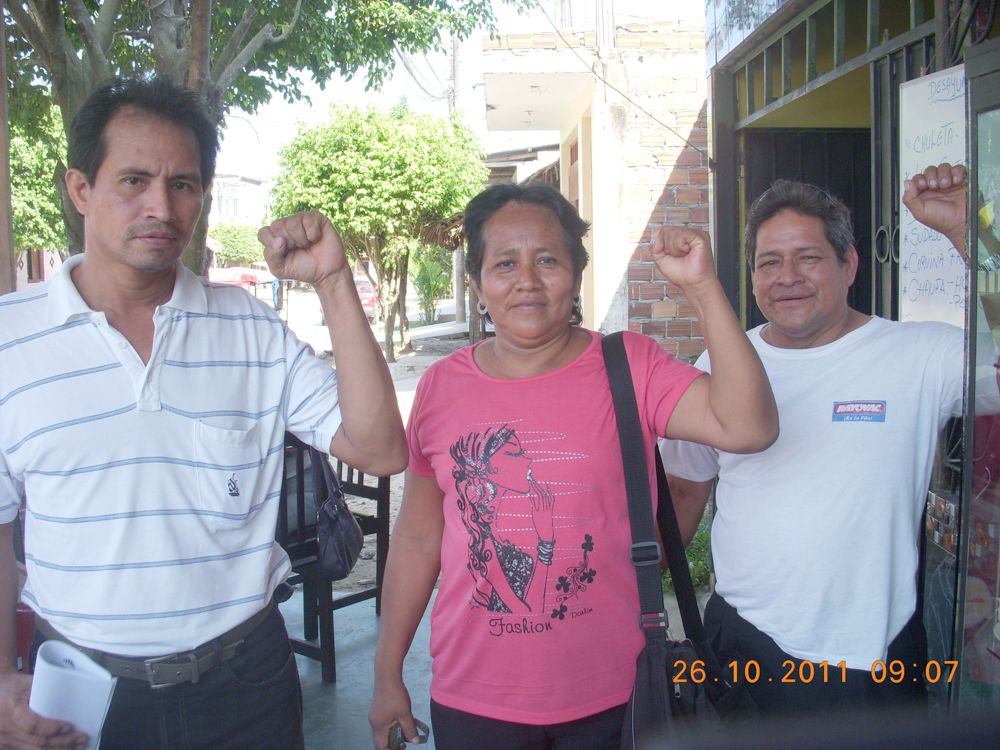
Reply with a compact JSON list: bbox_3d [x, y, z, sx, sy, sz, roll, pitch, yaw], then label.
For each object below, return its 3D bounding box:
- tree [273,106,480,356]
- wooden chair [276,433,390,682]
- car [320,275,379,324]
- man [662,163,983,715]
[{"bbox_3d":[-2.200,-2.496,19.451,3.600,4.500,3.400,0,5,0],"label":"tree"},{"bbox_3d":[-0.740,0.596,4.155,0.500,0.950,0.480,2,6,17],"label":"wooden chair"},{"bbox_3d":[-4.650,-2.368,34.430,1.670,1.460,4.100,0,5,-2],"label":"car"},{"bbox_3d":[0.550,0.472,1.853,0.580,1.630,0.420,1,6,13],"label":"man"}]

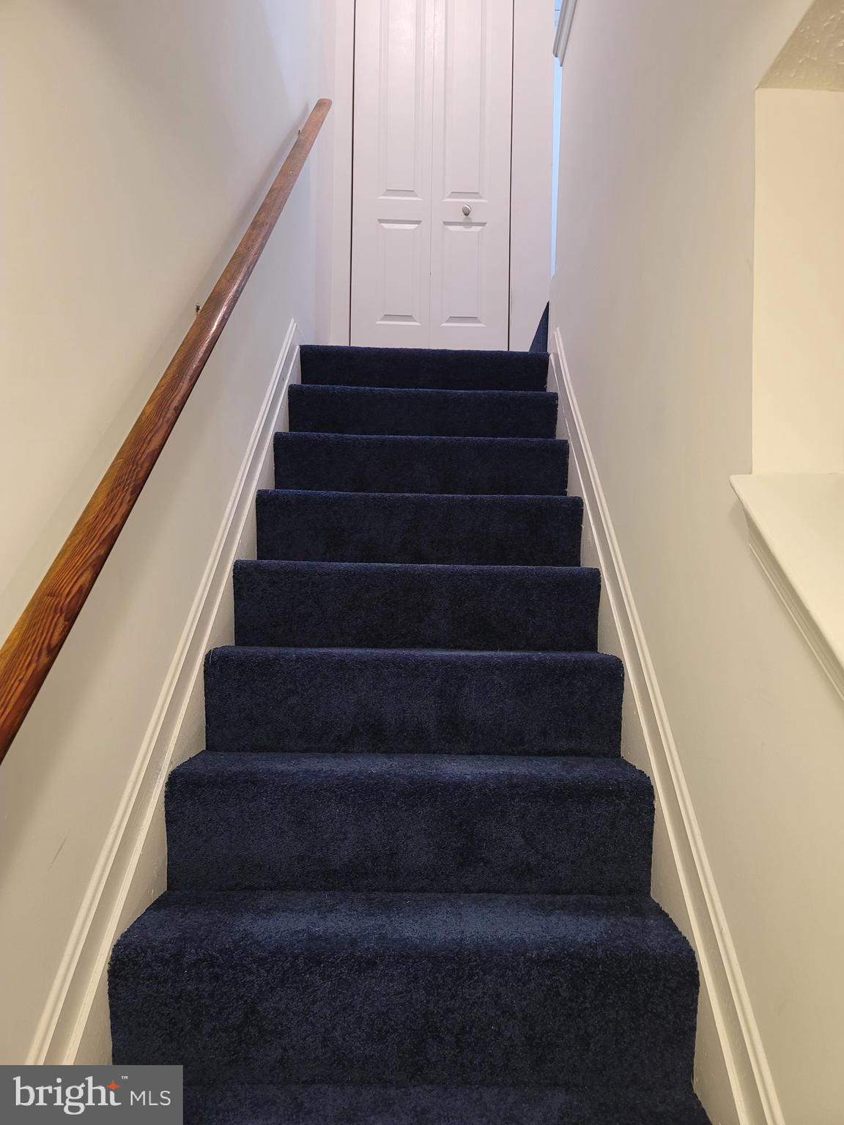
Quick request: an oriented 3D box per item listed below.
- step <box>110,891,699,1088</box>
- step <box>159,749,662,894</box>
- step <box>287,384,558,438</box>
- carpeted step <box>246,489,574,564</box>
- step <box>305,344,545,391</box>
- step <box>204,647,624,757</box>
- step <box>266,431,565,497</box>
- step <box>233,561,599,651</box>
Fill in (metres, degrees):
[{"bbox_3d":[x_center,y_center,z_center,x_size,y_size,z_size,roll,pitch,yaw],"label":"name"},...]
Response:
[{"bbox_3d":[-0.027,0.686,1.327,0.870,0.200,0.256,1,-2,0],"label":"step"},{"bbox_3d":[-0.022,0.493,1.566,0.870,0.200,0.256,1,-2,0],"label":"step"},{"bbox_3d":[0.004,-0.468,2.763,0.870,0.200,0.256,1,-2,0],"label":"step"},{"bbox_3d":[-0.006,-0.084,2.284,0.870,0.200,0.256,1,-2,0],"label":"carpeted step"},{"bbox_3d":[0.009,-0.660,3.002,0.870,0.200,0.256,1,-2,0],"label":"step"},{"bbox_3d":[-0.017,0.301,1.805,0.870,0.200,0.256,1,-2,0],"label":"step"},{"bbox_3d":[-0.001,-0.276,2.523,0.870,0.200,0.256,1,-2,0],"label":"step"},{"bbox_3d":[-0.012,0.109,2.045,0.870,0.200,0.256,1,-2,0],"label":"step"}]

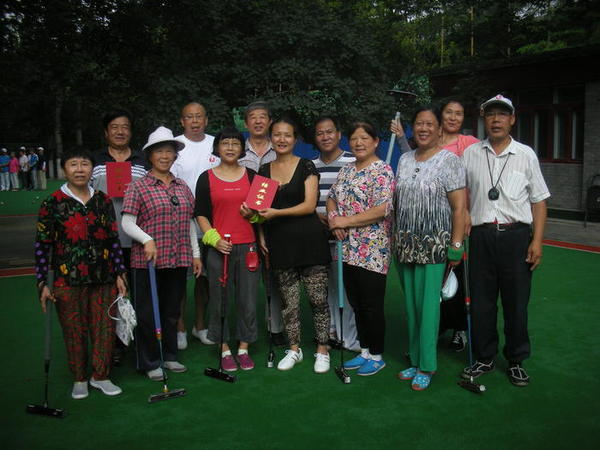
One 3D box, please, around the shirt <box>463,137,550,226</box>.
[{"bbox_3d":[1.217,-0.243,3.577,0.510,0.538,0.280,2,7,23],"label":"shirt"}]

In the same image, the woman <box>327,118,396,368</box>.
[{"bbox_3d":[0.373,0.155,3.737,0.450,1.563,0.390,2,9,28],"label":"woman"}]

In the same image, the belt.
[{"bbox_3d":[1.179,0.015,3.540,0.335,0.055,0.240,1,8,22],"label":"belt"}]

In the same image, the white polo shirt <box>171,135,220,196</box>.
[{"bbox_3d":[-0.747,-0.313,4.334,0.530,0.690,0.280,-2,7,-11],"label":"white polo shirt"}]

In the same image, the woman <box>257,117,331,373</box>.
[{"bbox_3d":[-0.041,0.129,3.868,0.480,1.604,0.370,0,8,15],"label":"woman"}]

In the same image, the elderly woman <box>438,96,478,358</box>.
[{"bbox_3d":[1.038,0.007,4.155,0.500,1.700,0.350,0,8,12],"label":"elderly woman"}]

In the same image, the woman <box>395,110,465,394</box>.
[{"bbox_3d":[0.752,0.133,3.498,0.460,1.610,0.320,3,8,27],"label":"woman"}]

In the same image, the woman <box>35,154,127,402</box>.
[{"bbox_3d":[-1.289,0.282,3.563,0.510,1.460,0.340,-4,8,-14],"label":"woman"}]

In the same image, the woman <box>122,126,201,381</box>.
[{"bbox_3d":[-0.866,0.184,3.792,0.480,1.566,0.360,-5,8,-20],"label":"woman"}]

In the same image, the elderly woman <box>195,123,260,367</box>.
[{"bbox_3d":[-0.457,0.146,3.880,0.450,1.533,0.320,-2,7,-8],"label":"elderly woman"}]

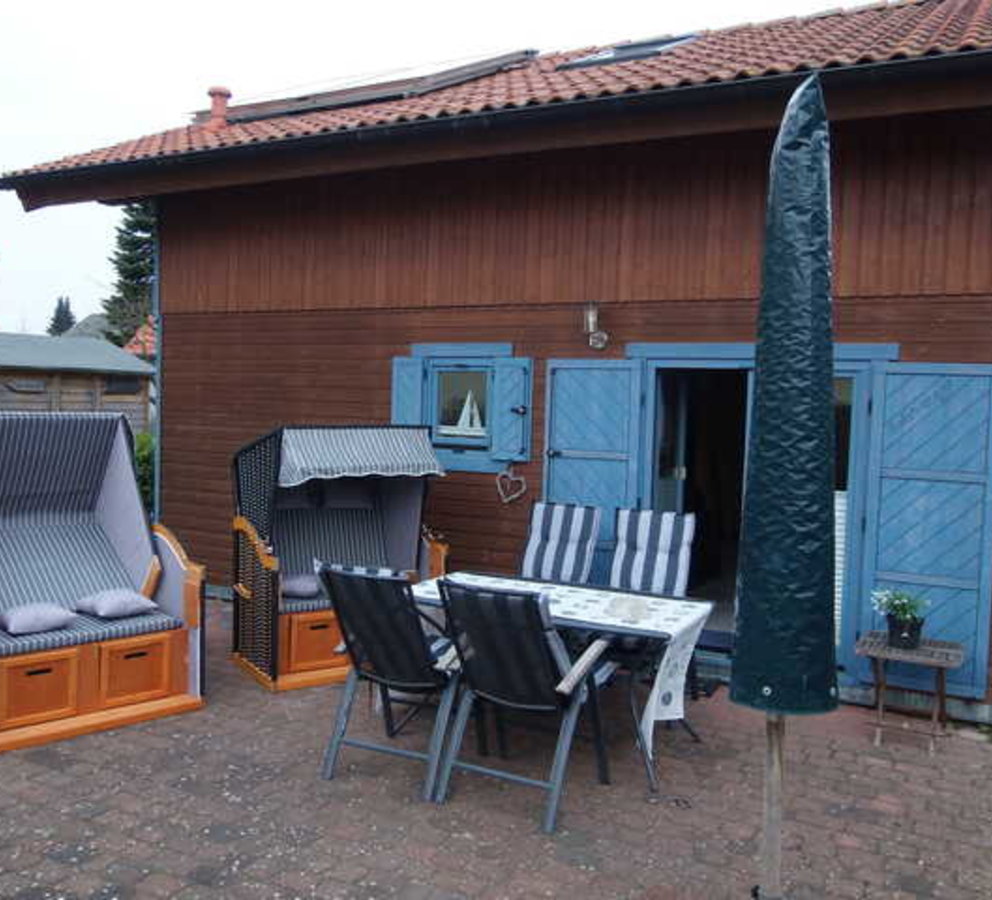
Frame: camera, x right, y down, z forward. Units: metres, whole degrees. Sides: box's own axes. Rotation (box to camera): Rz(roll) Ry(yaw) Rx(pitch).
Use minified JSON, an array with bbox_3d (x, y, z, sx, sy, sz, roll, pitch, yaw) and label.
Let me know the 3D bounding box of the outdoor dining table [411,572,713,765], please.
[{"bbox_3d":[0.255,1.168,4.815,1.570,0.740,0.820,3,4,26],"label":"outdoor dining table"}]

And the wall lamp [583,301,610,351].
[{"bbox_3d":[0.684,-0.848,6.146,0.130,0.316,0.200,3,4,26],"label":"wall lamp"}]

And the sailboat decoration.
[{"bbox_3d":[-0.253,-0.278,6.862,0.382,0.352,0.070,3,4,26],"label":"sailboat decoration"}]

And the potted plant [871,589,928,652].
[{"bbox_3d":[2.230,0.922,4.991,0.280,0.320,0.270,3,3,27],"label":"potted plant"}]

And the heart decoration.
[{"bbox_3d":[0.117,0.279,6.515,0.235,0.250,0.030,3,3,27],"label":"heart decoration"}]

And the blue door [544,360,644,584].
[{"bbox_3d":[0.638,0.338,6.243,0.684,1.920,0.050,3,3,27],"label":"blue door"}]

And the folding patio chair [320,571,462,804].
[{"bbox_3d":[-0.443,1.022,4.280,0.590,1.030,0.770,3,3,24],"label":"folding patio chair"}]

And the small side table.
[{"bbox_3d":[2.283,1.335,4.979,0.520,0.500,0.460,3,3,27],"label":"small side table"}]

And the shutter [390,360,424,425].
[{"bbox_3d":[-0.673,-0.336,6.924,0.288,0.731,0.040,3,4,26],"label":"shutter"}]

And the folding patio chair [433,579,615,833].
[{"bbox_3d":[0.111,1.051,4.024,0.590,1.030,0.770,3,3,28],"label":"folding patio chair"}]

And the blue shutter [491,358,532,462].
[{"bbox_3d":[0.108,-0.292,6.489,0.325,0.725,0.045,3,3,27],"label":"blue shutter"}]

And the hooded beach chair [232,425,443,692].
[{"bbox_3d":[-1.058,0.628,6.089,1.200,1.600,0.890,0,3,-34],"label":"hooded beach chair"}]

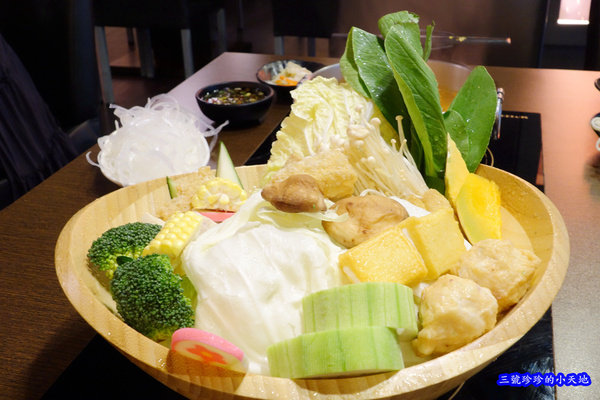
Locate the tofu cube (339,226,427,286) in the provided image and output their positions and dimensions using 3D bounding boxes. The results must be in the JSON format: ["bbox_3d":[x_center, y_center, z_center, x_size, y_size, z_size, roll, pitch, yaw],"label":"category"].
[{"bbox_3d":[0.047,0.034,0.408,0.039,0.022,0.039,-25,46,-5],"label":"tofu cube"}]

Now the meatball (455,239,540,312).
[{"bbox_3d":[0.113,0.043,0.417,0.044,0.036,0.042,-2,26,1],"label":"meatball"}]

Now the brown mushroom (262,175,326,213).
[{"bbox_3d":[-0.005,-0.004,0.450,0.041,0.022,0.032,-8,26,-13],"label":"brown mushroom"}]

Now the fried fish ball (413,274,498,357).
[{"bbox_3d":[0.080,0.058,0.374,0.042,0.038,0.040,-2,26,1],"label":"fried fish ball"}]

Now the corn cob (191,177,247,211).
[{"bbox_3d":[-0.057,-0.004,0.509,0.037,0.024,0.032,-6,26,-9],"label":"corn cob"}]

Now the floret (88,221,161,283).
[{"bbox_3d":[-0.108,0.034,0.451,0.044,0.040,0.044,12,29,27],"label":"floret"}]

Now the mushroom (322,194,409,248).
[{"bbox_3d":[0.038,0.014,0.428,0.050,0.026,0.043,-2,40,0],"label":"mushroom"}]

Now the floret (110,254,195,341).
[{"bbox_3d":[-0.080,0.053,0.396,0.044,0.043,0.042,7,27,18],"label":"floret"}]

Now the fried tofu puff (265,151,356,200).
[{"bbox_3d":[0.009,-0.015,0.467,0.050,0.030,0.034,-13,28,-22],"label":"fried tofu puff"}]

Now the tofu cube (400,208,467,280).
[{"bbox_3d":[0.076,0.026,0.419,0.021,0.037,0.037,-18,6,36],"label":"tofu cube"}]

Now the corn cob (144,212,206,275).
[{"bbox_3d":[-0.079,0.026,0.456,0.031,0.032,0.042,18,32,36],"label":"corn cob"}]

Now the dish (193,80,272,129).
[{"bbox_3d":[-0.077,-0.110,0.891,0.095,0.040,0.095,-2,26,0],"label":"dish"}]

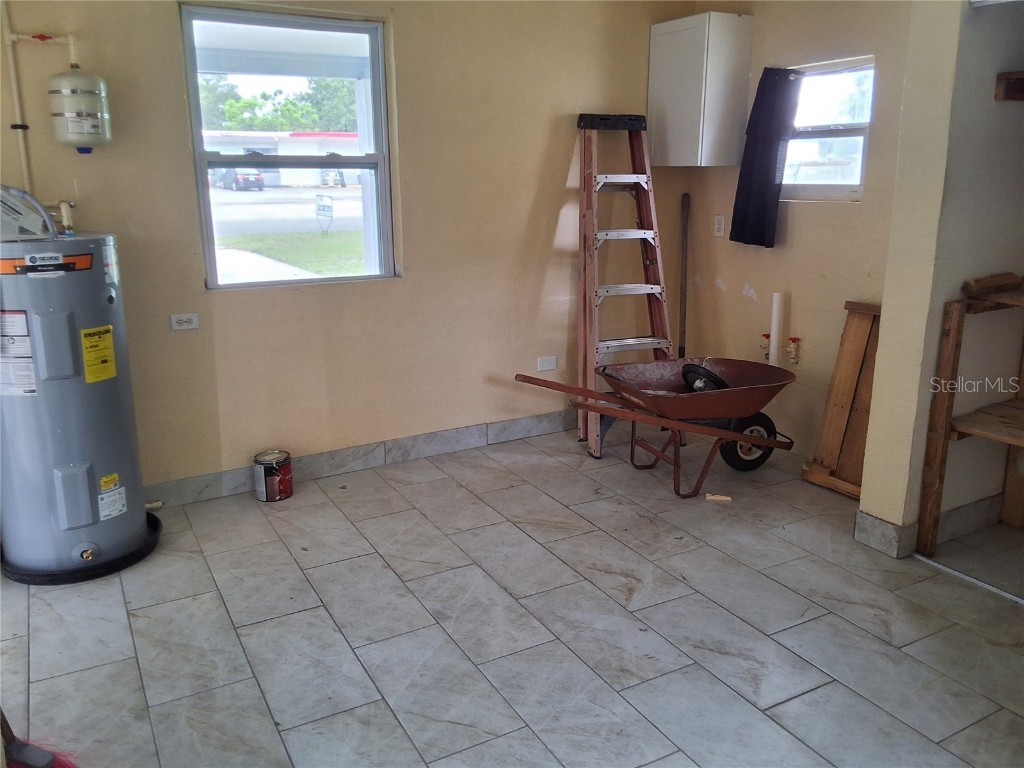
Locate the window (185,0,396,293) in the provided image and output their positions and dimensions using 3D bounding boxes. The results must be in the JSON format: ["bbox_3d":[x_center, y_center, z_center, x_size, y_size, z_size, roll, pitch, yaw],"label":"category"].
[{"bbox_3d":[-0.990,-1.061,3.801,0.910,1.185,0.085,-9,17,-29],"label":"window"}]

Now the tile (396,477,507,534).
[{"bbox_3d":[-0.292,0.557,3.816,0.303,0.010,0.605,-8,17,-28],"label":"tile"}]

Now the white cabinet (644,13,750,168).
[{"bbox_3d":[1.020,-1.588,4.553,0.317,0.758,0.452,-8,17,-28],"label":"white cabinet"}]

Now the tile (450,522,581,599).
[{"bbox_3d":[0.003,0.694,3.311,0.301,0.010,0.607,-8,17,-28],"label":"tile"}]

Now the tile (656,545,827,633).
[{"bbox_3d":[0.824,0.748,3.049,0.301,0.010,0.604,-8,17,-28],"label":"tile"}]

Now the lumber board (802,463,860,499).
[{"bbox_3d":[1.573,0.488,3.946,0.090,0.050,0.420,-8,17,-28],"label":"lumber board"}]

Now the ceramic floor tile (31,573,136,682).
[{"bbox_3d":[-1.470,0.819,2.816,0.301,0.010,0.604,-8,17,-28],"label":"ceramic floor tile"}]

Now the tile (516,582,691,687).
[{"bbox_3d":[0.298,0.831,2.785,0.303,0.010,0.605,-8,17,-28],"label":"tile"}]

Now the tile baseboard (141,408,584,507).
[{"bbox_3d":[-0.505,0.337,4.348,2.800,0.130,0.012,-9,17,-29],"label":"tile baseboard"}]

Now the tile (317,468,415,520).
[{"bbox_3d":[-0.712,0.528,3.950,0.301,0.010,0.600,-8,17,-28],"label":"tile"}]

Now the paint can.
[{"bbox_3d":[-1.115,0.432,3.877,0.165,0.193,0.165,0,15,0],"label":"paint can"}]

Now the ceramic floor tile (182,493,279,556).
[{"bbox_3d":[-1.251,0.615,3.664,0.305,0.010,0.589,-8,17,-28],"label":"ceramic floor tile"}]

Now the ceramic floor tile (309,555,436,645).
[{"bbox_3d":[-0.529,0.773,3.015,0.301,0.010,0.607,-8,17,-28],"label":"ceramic floor tile"}]

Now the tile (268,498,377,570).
[{"bbox_3d":[-0.834,0.643,3.551,0.305,0.010,0.611,-8,17,-28],"label":"tile"}]

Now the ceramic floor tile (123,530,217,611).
[{"bbox_3d":[-1.370,0.723,3.261,0.305,0.010,0.611,-8,17,-28],"label":"ceramic floor tile"}]

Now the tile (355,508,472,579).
[{"bbox_3d":[-0.420,0.661,3.441,0.301,0.010,0.607,-8,17,-28],"label":"tile"}]

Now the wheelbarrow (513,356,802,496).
[{"bbox_3d":[0.785,0.204,4.008,1.405,0.570,0.650,-5,16,-18],"label":"wheelbarrow"}]

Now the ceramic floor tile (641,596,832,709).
[{"bbox_3d":[0.704,0.859,2.716,0.305,0.010,0.611,-8,17,-28],"label":"ceramic floor tile"}]

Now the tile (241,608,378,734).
[{"bbox_3d":[-0.658,0.886,2.637,0.305,0.010,0.611,-8,17,-28],"label":"tile"}]

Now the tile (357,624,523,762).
[{"bbox_3d":[-0.234,0.909,2.493,0.303,0.010,0.605,-8,17,-28],"label":"tile"}]

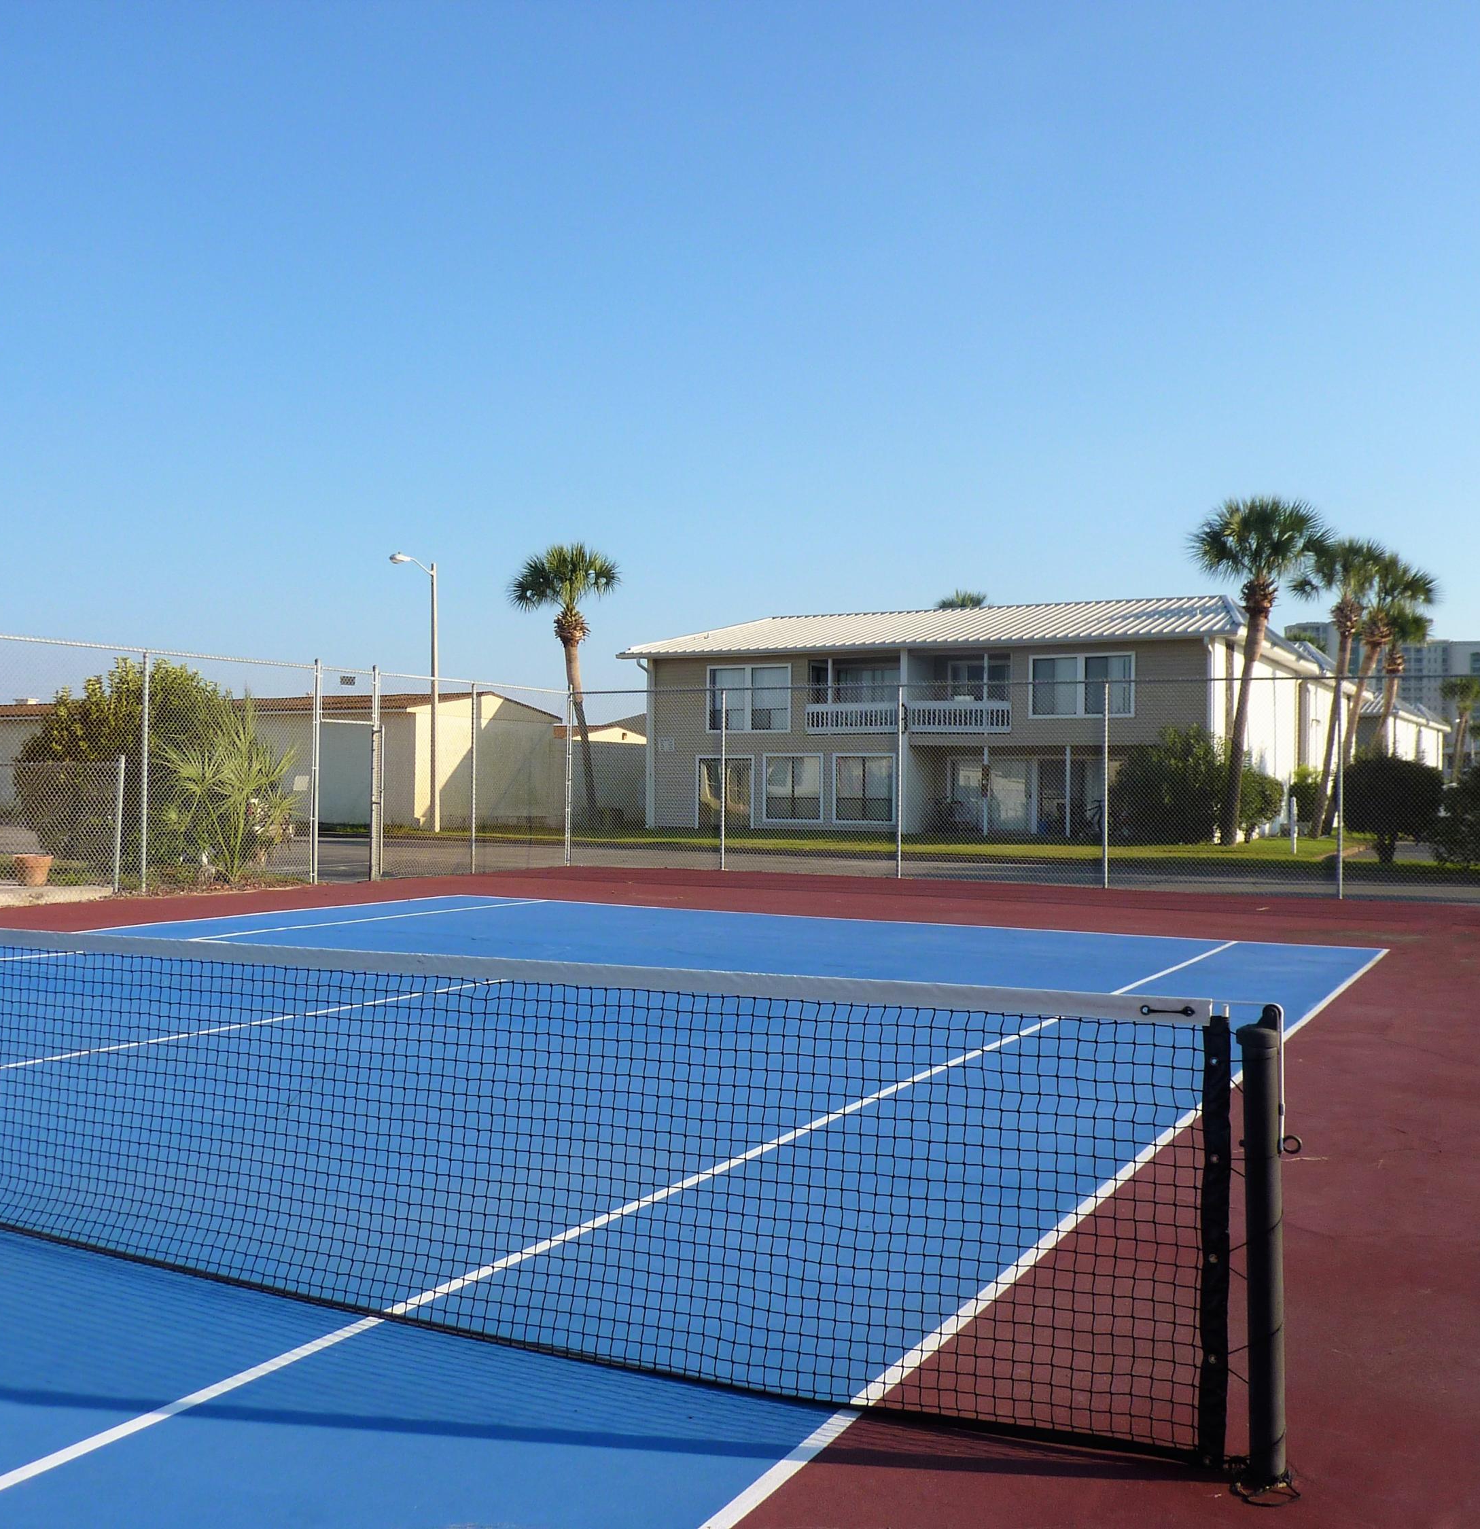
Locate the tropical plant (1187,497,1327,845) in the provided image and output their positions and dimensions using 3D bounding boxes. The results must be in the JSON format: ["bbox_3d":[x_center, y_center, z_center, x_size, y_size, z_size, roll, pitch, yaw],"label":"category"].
[{"bbox_3d":[13.691,-2.458,39.000,3.713,9.218,3.700,0,-1,0],"label":"tropical plant"}]

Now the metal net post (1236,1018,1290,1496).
[{"bbox_3d":[1.165,1.095,3.280,0.115,1.050,0.110,0,-1,0],"label":"metal net post"}]

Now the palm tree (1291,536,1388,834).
[{"bbox_3d":[19.168,-2.517,47.000,3.101,9.559,3.300,0,-1,0],"label":"palm tree"}]

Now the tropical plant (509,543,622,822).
[{"bbox_3d":[-6.041,-2.814,51.000,3.972,9.765,3.800,0,-1,0],"label":"tropical plant"}]

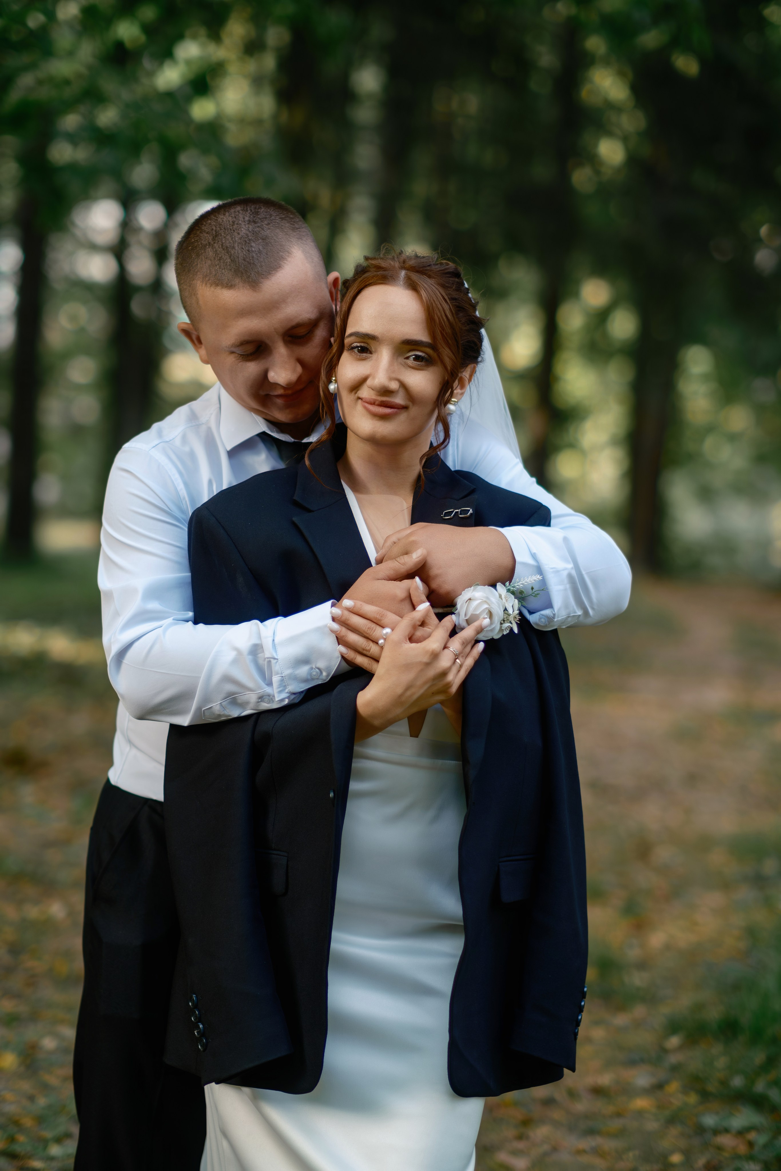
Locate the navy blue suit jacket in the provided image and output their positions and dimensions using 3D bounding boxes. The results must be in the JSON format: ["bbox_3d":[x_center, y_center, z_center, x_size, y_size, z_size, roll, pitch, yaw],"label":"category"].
[{"bbox_3d":[-0.020,0.197,3.110,0.475,0.750,0.320,0,2,-6],"label":"navy blue suit jacket"}]

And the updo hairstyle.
[{"bbox_3d":[0.008,-0.257,3.110,0.187,0.243,0.220,8,2,8],"label":"updo hairstyle"}]

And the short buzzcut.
[{"bbox_3d":[-0.163,-0.362,3.160,0.168,0.160,0.195,-18,25,-6],"label":"short buzzcut"}]

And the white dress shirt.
[{"bbox_3d":[-0.035,0.004,3.140,0.585,0.485,0.460,0,2,-12],"label":"white dress shirt"}]

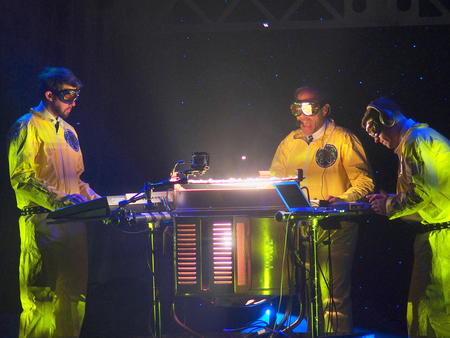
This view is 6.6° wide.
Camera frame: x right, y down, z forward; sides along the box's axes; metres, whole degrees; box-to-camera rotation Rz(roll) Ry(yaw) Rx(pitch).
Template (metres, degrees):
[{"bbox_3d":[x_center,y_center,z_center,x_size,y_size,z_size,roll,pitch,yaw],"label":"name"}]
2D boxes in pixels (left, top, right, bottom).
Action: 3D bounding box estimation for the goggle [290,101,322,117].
[{"bbox_3d":[0.421,-0.312,20.150,0.160,0.075,0.085,-2,8,38],"label":"goggle"}]

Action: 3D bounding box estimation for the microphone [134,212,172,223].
[{"bbox_3d":[-0.366,0.249,20.000,0.190,0.050,0.050,-1,-1,9],"label":"microphone"}]

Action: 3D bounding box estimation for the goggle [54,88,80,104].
[{"bbox_3d":[-0.808,-0.370,19.900,0.085,0.075,0.160,13,6,31],"label":"goggle"}]

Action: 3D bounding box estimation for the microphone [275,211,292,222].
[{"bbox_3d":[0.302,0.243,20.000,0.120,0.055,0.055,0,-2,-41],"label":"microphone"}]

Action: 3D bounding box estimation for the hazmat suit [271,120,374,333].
[{"bbox_3d":[0.507,0.424,20.300,0.520,1.380,0.400,-1,-2,23],"label":"hazmat suit"}]

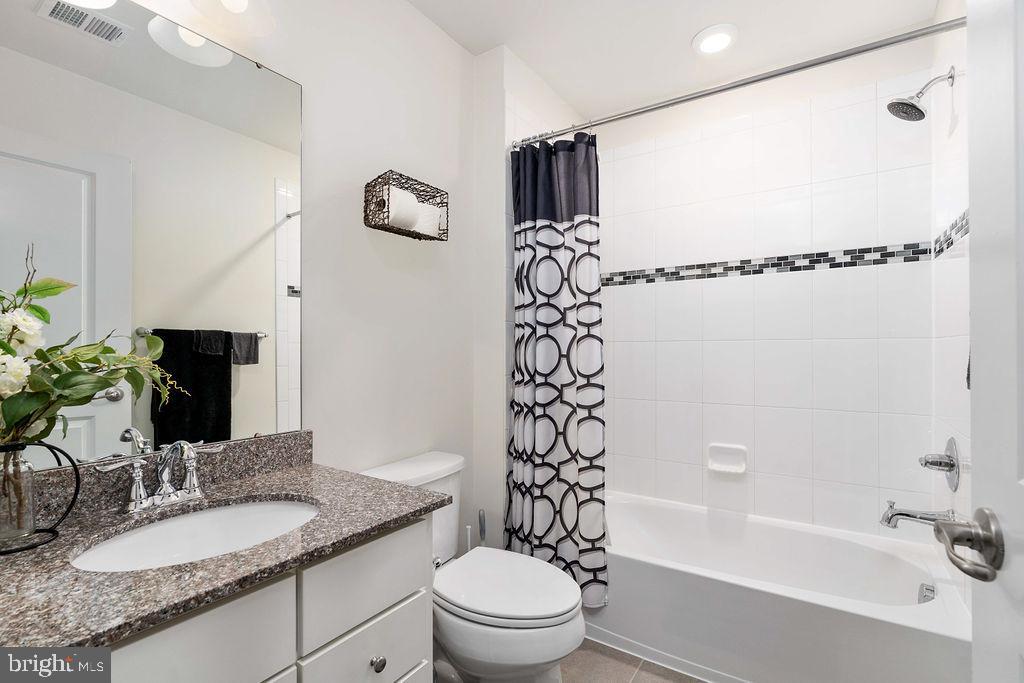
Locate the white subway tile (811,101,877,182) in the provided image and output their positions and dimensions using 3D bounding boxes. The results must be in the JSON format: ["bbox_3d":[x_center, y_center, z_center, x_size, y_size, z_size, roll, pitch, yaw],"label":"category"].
[{"bbox_3d":[1.453,-0.871,2.000,0.231,0.311,0.010,-1,0,32],"label":"white subway tile"}]

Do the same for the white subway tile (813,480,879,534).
[{"bbox_3d":[1.442,0.713,1.965,0.229,0.202,0.010,0,-1,33],"label":"white subway tile"}]

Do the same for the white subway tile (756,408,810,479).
[{"bbox_3d":[1.264,0.467,2.115,0.231,0.315,0.010,-1,0,32],"label":"white subway tile"}]

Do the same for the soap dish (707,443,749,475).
[{"bbox_3d":[1.036,0.564,2.202,0.163,0.120,0.065,0,-1,33],"label":"soap dish"}]

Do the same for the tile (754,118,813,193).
[{"bbox_3d":[1.247,-0.860,2.105,0.229,0.305,0.010,0,-1,33],"label":"tile"}]

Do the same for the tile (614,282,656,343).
[{"bbox_3d":[0.670,-0.159,2.489,0.229,0.307,0.010,0,-1,33],"label":"tile"}]

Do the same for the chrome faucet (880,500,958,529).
[{"bbox_3d":[1.477,0.647,1.660,0.195,0.098,0.058,-1,-1,33],"label":"chrome faucet"}]

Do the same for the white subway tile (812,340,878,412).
[{"bbox_3d":[1.459,0.148,1.993,0.231,0.312,0.010,-1,0,32],"label":"white subway tile"}]

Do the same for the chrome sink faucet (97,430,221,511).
[{"bbox_3d":[-0.719,0.281,0.972,0.152,0.139,0.234,-1,0,32],"label":"chrome sink faucet"}]

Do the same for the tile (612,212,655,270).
[{"bbox_3d":[0.669,-0.553,2.493,0.229,0.306,0.010,0,-1,33],"label":"tile"}]

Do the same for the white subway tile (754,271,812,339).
[{"bbox_3d":[1.255,-0.164,2.112,0.229,0.307,0.010,0,-1,33],"label":"white subway tile"}]

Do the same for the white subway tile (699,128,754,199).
[{"bbox_3d":[1.054,-0.859,2.232,0.229,0.305,0.010,0,-1,33],"label":"white subway tile"}]

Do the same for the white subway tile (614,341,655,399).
[{"bbox_3d":[0.673,0.155,2.485,0.230,0.309,0.010,-1,-1,33],"label":"white subway tile"}]

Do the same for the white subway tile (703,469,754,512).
[{"bbox_3d":[1.069,0.734,2.238,0.231,0.210,0.010,-1,0,32],"label":"white subway tile"}]

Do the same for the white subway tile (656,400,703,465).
[{"bbox_3d":[0.868,0.467,2.355,0.230,0.309,0.010,-1,-1,33],"label":"white subway tile"}]

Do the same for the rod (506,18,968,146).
[{"bbox_3d":[0.631,-0.843,1.568,1.499,0.027,0.027,0,-1,32],"label":"rod"}]

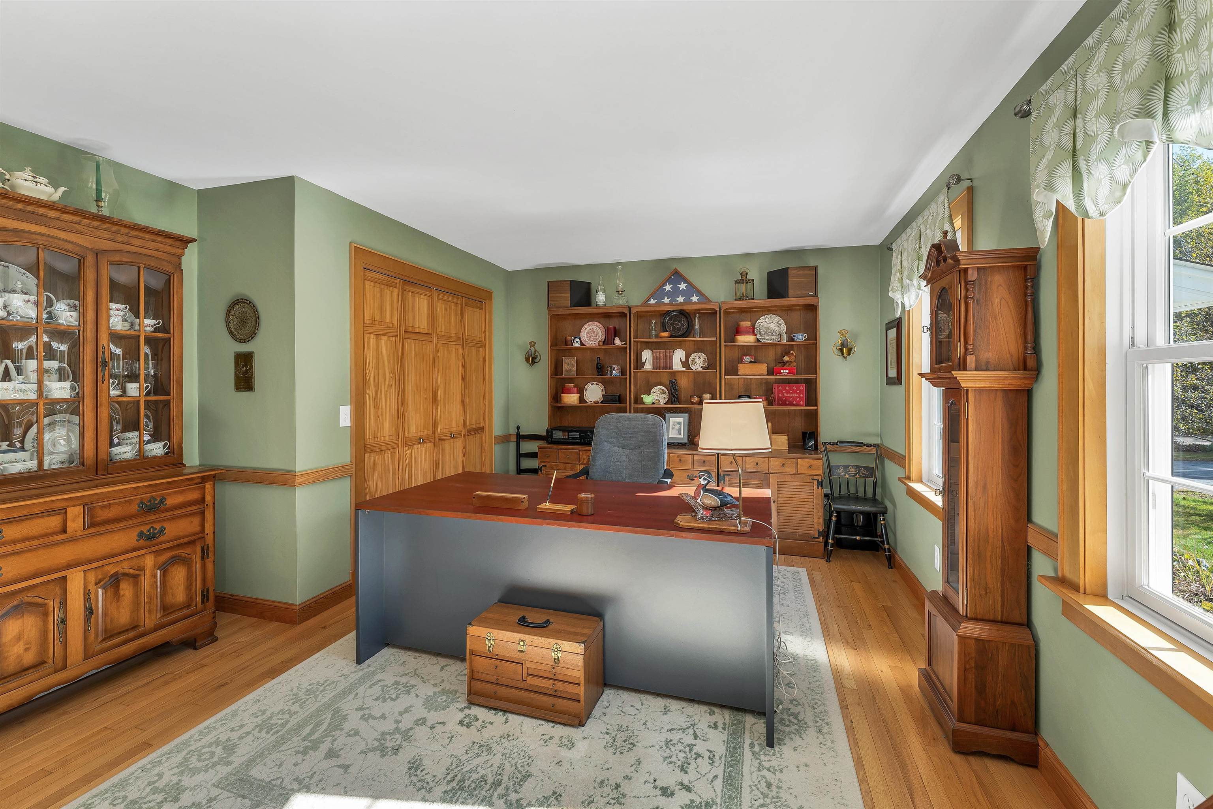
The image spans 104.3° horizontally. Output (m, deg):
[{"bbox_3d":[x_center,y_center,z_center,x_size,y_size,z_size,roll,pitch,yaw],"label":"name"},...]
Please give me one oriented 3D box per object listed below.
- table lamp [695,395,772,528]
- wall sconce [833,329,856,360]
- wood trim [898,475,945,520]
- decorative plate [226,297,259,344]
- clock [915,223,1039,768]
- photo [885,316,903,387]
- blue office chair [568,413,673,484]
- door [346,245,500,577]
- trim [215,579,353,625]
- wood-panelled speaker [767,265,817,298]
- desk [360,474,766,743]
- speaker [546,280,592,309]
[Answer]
[{"bbox_3d":[0.496,0.235,1.837,0.290,0.515,0.200,0,1,16],"label":"table lamp"},{"bbox_3d":[1.950,-0.494,3.877,0.165,0.255,0.110,0,1,15],"label":"wall sconce"},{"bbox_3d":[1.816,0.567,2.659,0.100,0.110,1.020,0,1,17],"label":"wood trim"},{"bbox_3d":[-2.073,-0.474,2.682,0.265,0.260,0.025,0,1,15],"label":"decorative plate"},{"bbox_3d":[1.416,0.301,1.827,0.270,1.870,0.390,0,1,17],"label":"clock"},{"bbox_3d":[2.069,-0.378,3.407,0.030,0.460,0.430,0,1,17],"label":"photo"},{"bbox_3d":[0.084,0.617,3.106,0.660,1.110,0.680,0,1,17],"label":"blue office chair"},{"bbox_3d":[-1.339,0.059,3.710,0.080,2.180,1.660,0,1,17],"label":"door"},{"bbox_3d":[-1.938,1.134,2.838,0.700,0.110,0.380,0,1,16],"label":"trim"},{"bbox_3d":[1.518,-0.979,3.881,0.400,0.250,0.220,0,1,15],"label":"wood-panelled speaker"},{"bbox_3d":[-0.144,0.830,2.371,1.830,0.750,0.910,0,1,16],"label":"desk"},{"bbox_3d":[-0.307,-1.013,4.395,0.420,0.255,0.220,0,1,15],"label":"speaker"}]

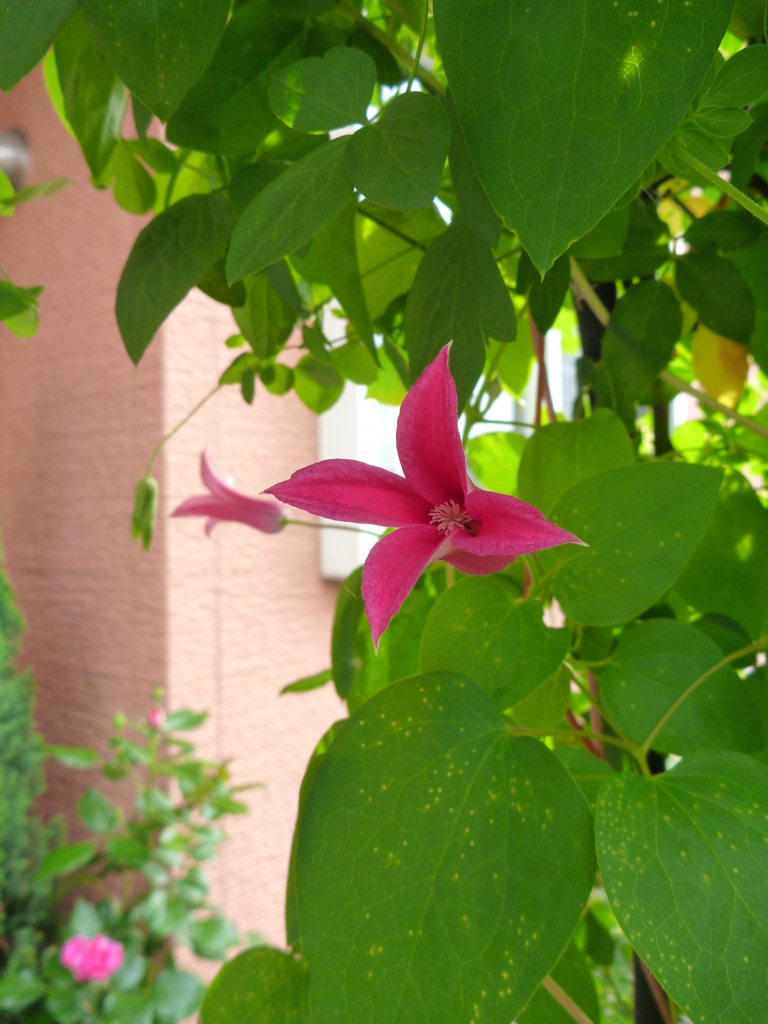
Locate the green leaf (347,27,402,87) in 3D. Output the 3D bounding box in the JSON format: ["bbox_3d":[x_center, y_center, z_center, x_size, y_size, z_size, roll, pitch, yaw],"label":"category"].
[{"bbox_3d":[-0.007,-0.231,0.420,0.034,0.033,0.025,-1,0,0],"label":"green leaf"}]

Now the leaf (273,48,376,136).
[{"bbox_3d":[-0.025,-0.173,0.340,0.044,0.036,0.022,-1,0,0],"label":"leaf"}]

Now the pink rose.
[{"bbox_3d":[-0.334,0.512,0.950,0.073,0.055,0.060,-1,0,-9],"label":"pink rose"}]

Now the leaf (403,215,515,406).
[{"bbox_3d":[0.035,-0.090,0.380,0.051,0.087,0.028,-1,0,0],"label":"leaf"}]

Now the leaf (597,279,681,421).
[{"bbox_3d":[0.145,-0.092,0.470,0.048,0.081,0.025,-1,0,9],"label":"leaf"}]

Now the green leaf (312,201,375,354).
[{"bbox_3d":[-0.019,-0.111,0.390,0.030,0.076,0.025,-1,0,18],"label":"green leaf"}]

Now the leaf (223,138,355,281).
[{"bbox_3d":[-0.037,-0.120,0.330,0.038,0.072,0.025,38,0,1],"label":"leaf"}]

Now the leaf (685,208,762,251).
[{"bbox_3d":[0.193,-0.160,0.470,0.046,0.026,0.025,-1,0,12],"label":"leaf"}]

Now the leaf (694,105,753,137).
[{"bbox_3d":[0.123,-0.142,0.300,0.022,0.012,0.012,-1,0,12],"label":"leaf"}]

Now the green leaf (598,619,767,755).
[{"bbox_3d":[0.130,0.077,0.360,0.071,0.061,0.030,-1,0,12],"label":"green leaf"}]

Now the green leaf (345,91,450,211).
[{"bbox_3d":[0.005,-0.144,0.330,0.042,0.048,0.022,-1,0,0],"label":"green leaf"}]

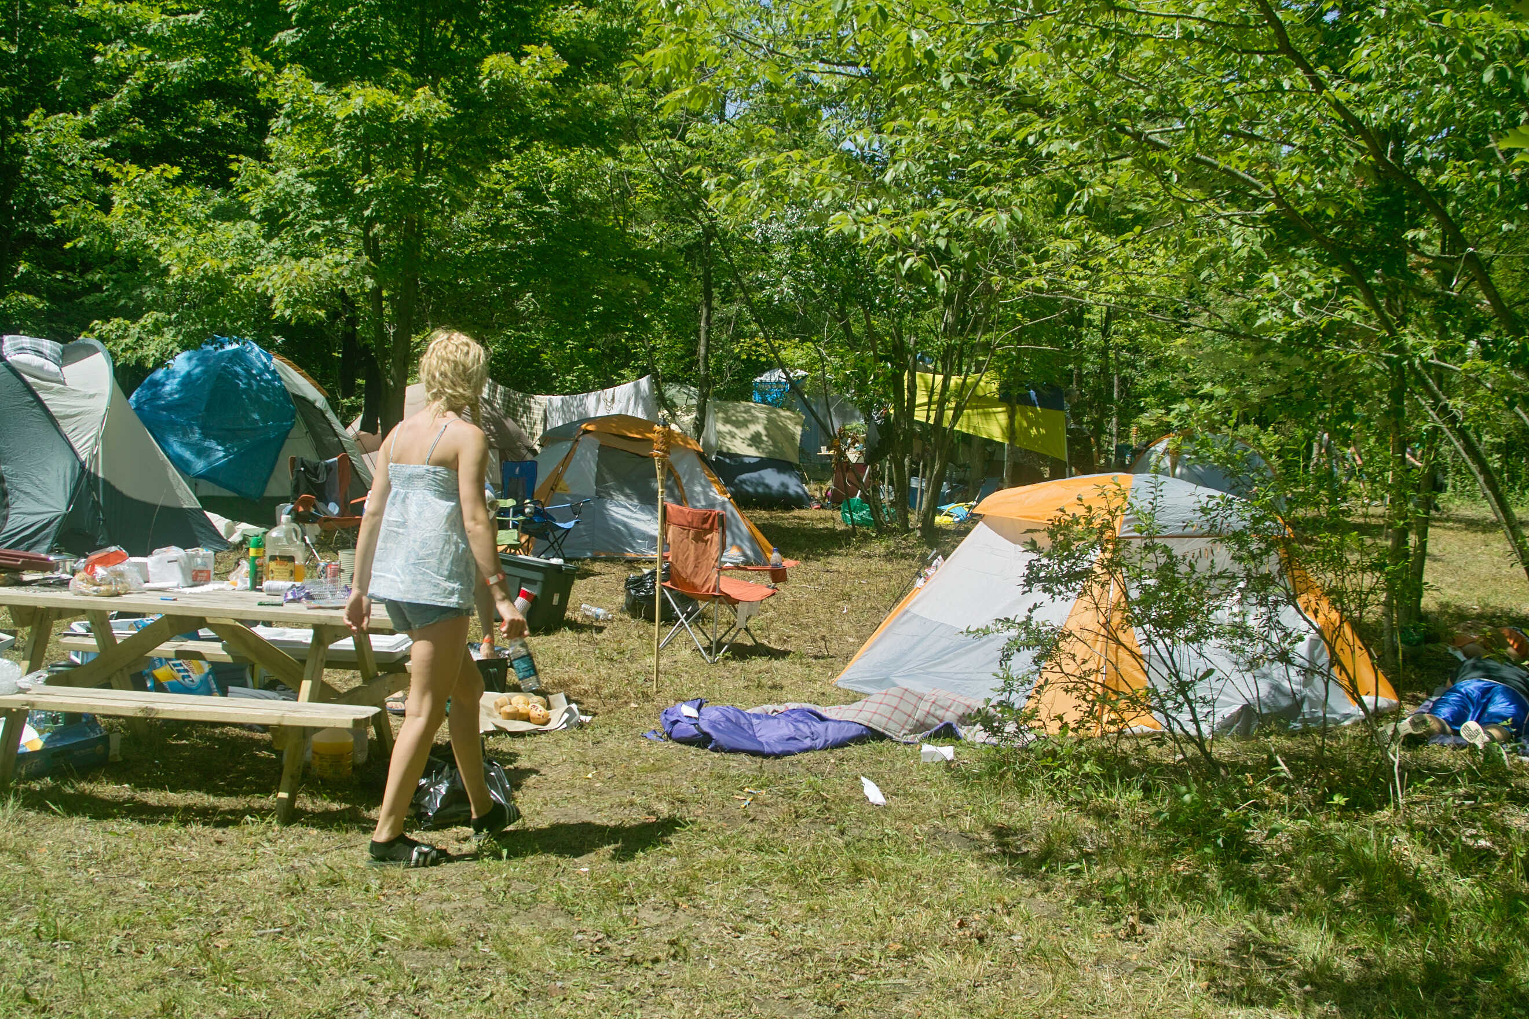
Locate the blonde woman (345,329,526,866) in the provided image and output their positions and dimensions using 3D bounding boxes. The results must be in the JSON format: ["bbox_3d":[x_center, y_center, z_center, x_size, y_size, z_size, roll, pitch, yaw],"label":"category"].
[{"bbox_3d":[-1.077,0.260,5.480,0.500,1.680,0.600,4,5,44],"label":"blonde woman"}]

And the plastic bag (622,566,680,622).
[{"bbox_3d":[-0.696,0.521,11.161,0.500,0.390,0.420,0,4,-3],"label":"plastic bag"}]

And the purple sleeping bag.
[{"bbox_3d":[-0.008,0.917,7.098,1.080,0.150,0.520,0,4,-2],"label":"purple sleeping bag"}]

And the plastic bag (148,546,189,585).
[{"bbox_3d":[-2.498,0.238,6.941,0.170,0.150,0.160,2,4,7],"label":"plastic bag"}]

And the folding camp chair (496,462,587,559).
[{"bbox_3d":[-1.957,0.020,14.785,0.600,0.900,0.780,3,5,37],"label":"folding camp chair"}]

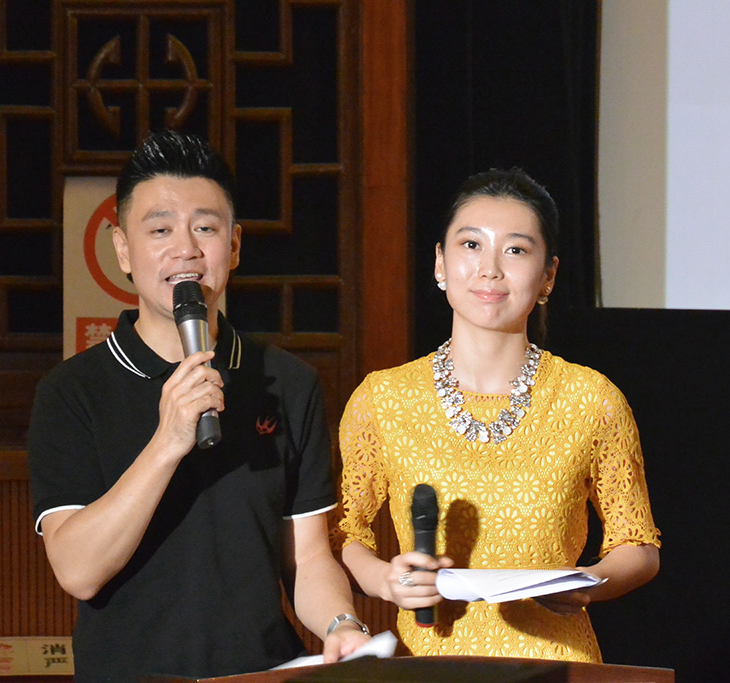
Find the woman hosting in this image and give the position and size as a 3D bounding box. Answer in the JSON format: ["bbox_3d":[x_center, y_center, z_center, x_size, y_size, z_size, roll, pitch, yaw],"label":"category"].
[{"bbox_3d":[0.188,0.590,11.800,0.460,1.680,0.370,0,-4,4],"label":"woman hosting"}]

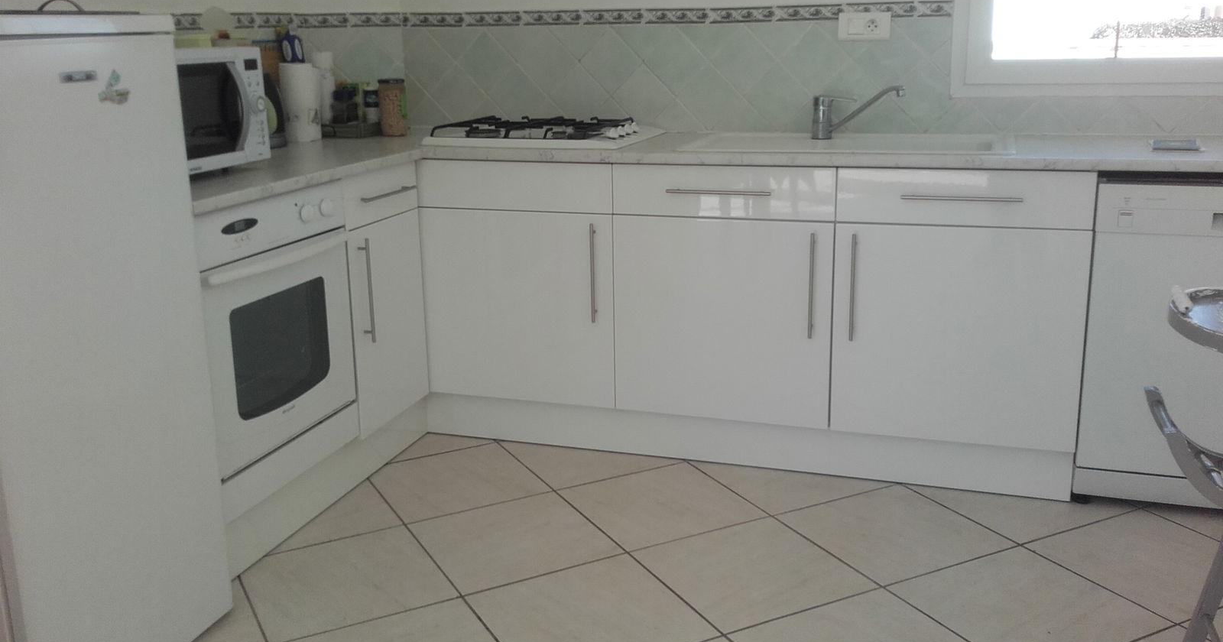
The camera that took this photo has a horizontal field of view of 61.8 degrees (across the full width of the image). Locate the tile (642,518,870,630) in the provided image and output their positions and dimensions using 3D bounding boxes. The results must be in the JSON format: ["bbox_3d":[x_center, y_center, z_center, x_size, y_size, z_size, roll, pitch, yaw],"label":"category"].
[{"bbox_3d":[0.317,0.569,2.322,0.402,0.010,0.402,-9,17,-26],"label":"tile"}]

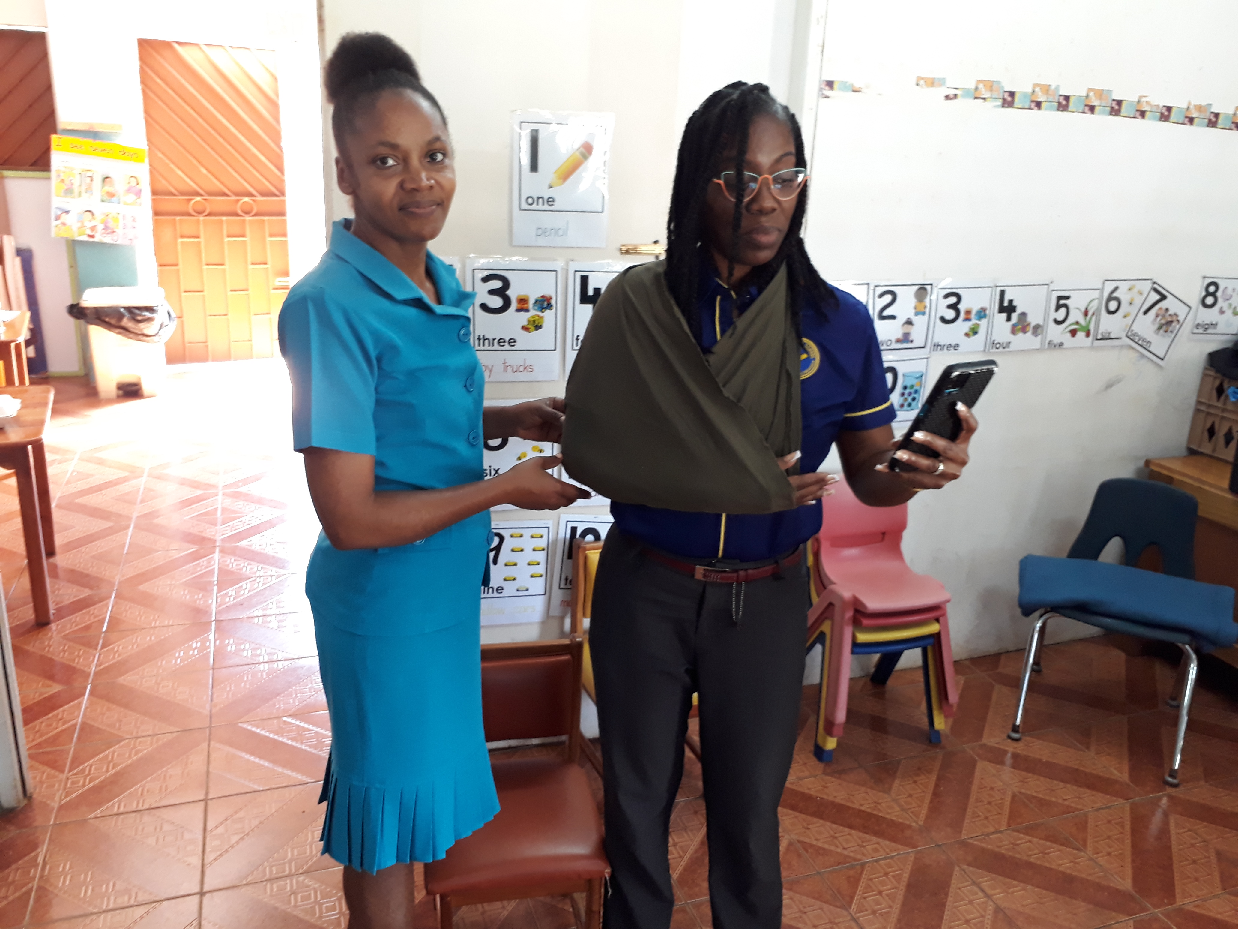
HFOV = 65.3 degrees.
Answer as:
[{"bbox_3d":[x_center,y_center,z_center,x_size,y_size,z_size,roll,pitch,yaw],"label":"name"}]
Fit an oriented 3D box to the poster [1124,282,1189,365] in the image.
[{"bbox_3d":[1.728,-0.449,3.097,0.202,0.210,0.008,21,8,-26],"label":"poster"}]

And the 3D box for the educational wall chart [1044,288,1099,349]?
[{"bbox_3d":[1.395,-0.446,2.969,0.188,0.184,0.008,-5,19,-20],"label":"educational wall chart"}]

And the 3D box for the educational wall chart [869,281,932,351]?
[{"bbox_3d":[0.807,-0.416,2.749,0.200,0.194,0.008,-5,19,-20],"label":"educational wall chart"}]

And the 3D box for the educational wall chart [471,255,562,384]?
[{"bbox_3d":[-0.244,-0.335,2.264,0.222,0.289,0.008,-2,18,-16],"label":"educational wall chart"}]

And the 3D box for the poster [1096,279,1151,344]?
[{"bbox_3d":[1.592,-0.474,3.036,0.192,0.204,0.008,-5,19,-20],"label":"poster"}]

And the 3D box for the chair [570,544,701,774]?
[{"bbox_3d":[0.073,0.520,2.394,0.315,0.640,0.380,-5,19,-24],"label":"chair"}]

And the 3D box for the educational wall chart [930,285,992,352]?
[{"bbox_3d":[1.004,-0.425,2.823,0.198,0.197,0.008,-5,19,-20],"label":"educational wall chart"}]

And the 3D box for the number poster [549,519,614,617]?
[{"bbox_3d":[-0.057,0.268,2.516,0.223,0.287,0.008,2,17,-17],"label":"number poster"}]

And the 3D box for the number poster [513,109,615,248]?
[{"bbox_3d":[-0.129,-0.645,2.199,0.226,0.293,0.008,-3,18,-16],"label":"number poster"}]

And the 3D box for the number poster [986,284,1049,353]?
[{"bbox_3d":[1.199,-0.437,2.895,0.202,0.202,0.008,-5,19,-20],"label":"number poster"}]

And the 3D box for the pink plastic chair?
[{"bbox_3d":[0.717,0.388,2.712,0.420,0.680,0.410,-3,18,-20],"label":"pink plastic chair"}]

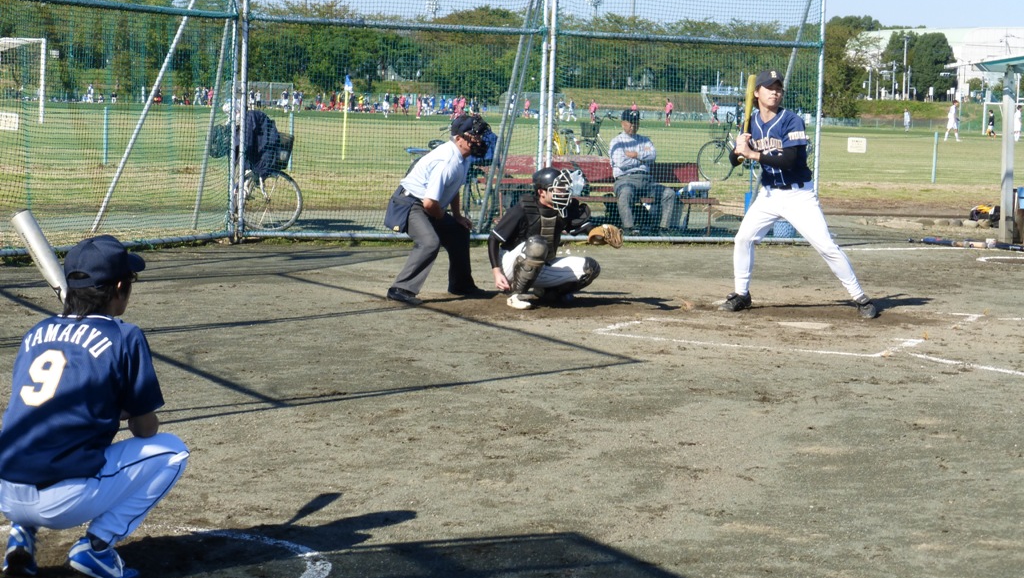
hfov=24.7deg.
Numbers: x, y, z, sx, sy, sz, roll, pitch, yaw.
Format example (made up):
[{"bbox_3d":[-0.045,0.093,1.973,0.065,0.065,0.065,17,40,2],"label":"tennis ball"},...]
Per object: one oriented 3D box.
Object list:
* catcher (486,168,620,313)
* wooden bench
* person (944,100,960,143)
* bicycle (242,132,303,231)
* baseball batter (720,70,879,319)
[{"bbox_3d":[0.277,-0.353,16.000,0.850,0.960,0.720,5,5,34],"label":"catcher"},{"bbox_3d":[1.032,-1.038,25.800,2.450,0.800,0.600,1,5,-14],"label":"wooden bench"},{"bbox_3d":[17.907,-6.850,95.000,0.620,1.700,0.500,2,5,6],"label":"person"},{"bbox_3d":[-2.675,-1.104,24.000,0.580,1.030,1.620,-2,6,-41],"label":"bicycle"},{"bbox_3d":[1.950,-0.648,15.850,1.030,1.670,0.600,3,5,21],"label":"baseball batter"}]

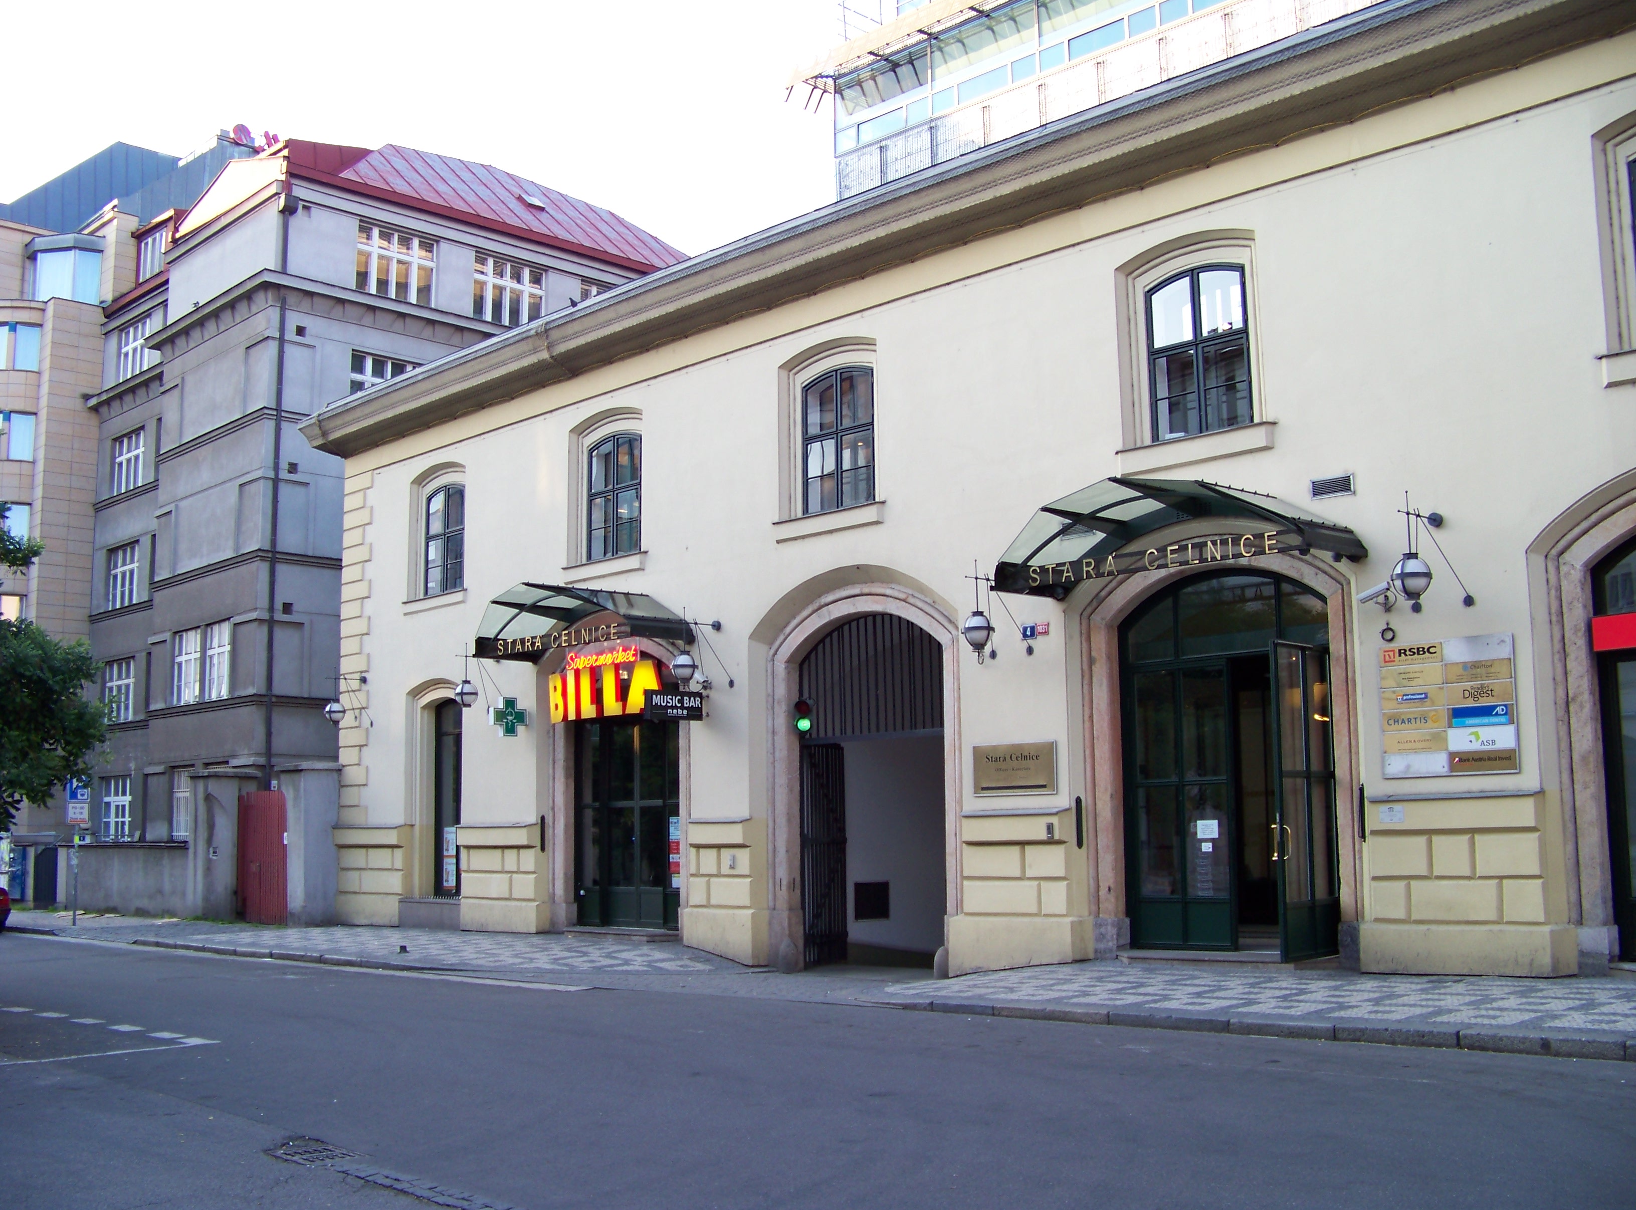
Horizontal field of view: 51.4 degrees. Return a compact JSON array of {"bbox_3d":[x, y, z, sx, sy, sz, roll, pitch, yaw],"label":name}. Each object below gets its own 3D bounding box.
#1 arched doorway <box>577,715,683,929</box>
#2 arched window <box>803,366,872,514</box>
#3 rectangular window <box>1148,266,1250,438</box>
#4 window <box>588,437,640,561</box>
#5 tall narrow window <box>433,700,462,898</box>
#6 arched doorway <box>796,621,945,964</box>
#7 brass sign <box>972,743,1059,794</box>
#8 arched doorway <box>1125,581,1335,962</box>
[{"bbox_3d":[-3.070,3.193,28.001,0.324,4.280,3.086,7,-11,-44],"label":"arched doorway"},{"bbox_3d":[0.312,-2.436,24.858,0.162,2.105,1.457,7,-11,-44],"label":"arched window"},{"bbox_3d":[4.590,-3.059,20.483,0.162,2.105,1.457,7,-11,-44],"label":"rectangular window"},{"bbox_3d":[-3.399,-1.843,28.626,0.162,2.095,1.457,7,-11,-44],"label":"window"},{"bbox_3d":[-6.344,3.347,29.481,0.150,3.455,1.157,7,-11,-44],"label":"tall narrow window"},{"bbox_3d":[0.767,2.640,24.123,0.405,5.151,3.096,7,-11,-44],"label":"arched doorway"},{"bbox_3d":[2.480,2.100,21.642,0.050,0.667,1.364,7,-11,-44],"label":"brass sign"},{"bbox_3d":[4.805,1.835,19.981,0.354,4.604,3.096,7,-11,-44],"label":"arched doorway"}]

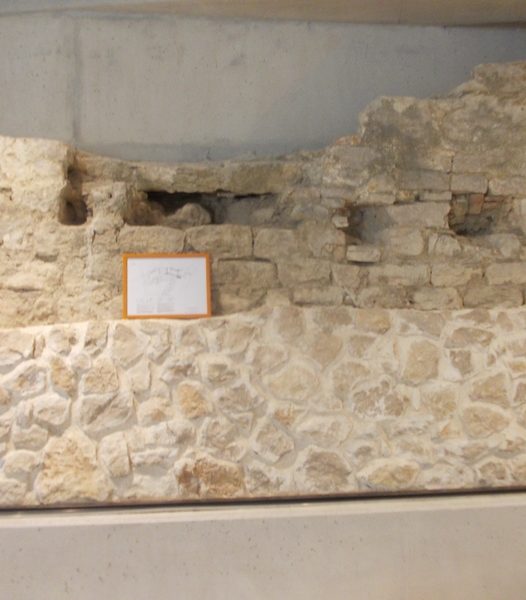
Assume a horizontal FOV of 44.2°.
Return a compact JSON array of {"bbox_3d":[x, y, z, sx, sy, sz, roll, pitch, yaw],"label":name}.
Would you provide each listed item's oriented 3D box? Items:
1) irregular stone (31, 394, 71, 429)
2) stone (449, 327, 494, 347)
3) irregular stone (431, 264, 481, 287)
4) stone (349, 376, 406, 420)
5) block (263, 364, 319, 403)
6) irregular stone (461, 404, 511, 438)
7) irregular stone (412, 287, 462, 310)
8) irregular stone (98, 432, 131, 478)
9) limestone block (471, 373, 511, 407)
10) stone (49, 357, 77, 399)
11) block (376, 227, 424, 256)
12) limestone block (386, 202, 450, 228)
[{"bbox_3d":[-1.039,0.543,3.149,0.187,0.158,0.140,0,-1,-6],"label":"irregular stone"},{"bbox_3d":[1.063,0.189,3.360,0.225,0.100,0.140,-1,-3,-4],"label":"stone"},{"bbox_3d":[1.093,-0.141,3.742,0.290,0.122,0.160,0,2,-6],"label":"irregular stone"},{"bbox_3d":[0.549,0.478,3.246,0.282,0.205,0.170,0,-1,-7],"label":"stone"},{"bbox_3d":[0.145,0.447,3.549,0.298,0.201,0.171,0,2,-6],"label":"block"},{"bbox_3d":[1.241,0.674,3.681,0.282,0.188,0.160,-1,3,-4],"label":"irregular stone"},{"bbox_3d":[0.916,-0.005,3.495,0.265,0.125,0.170,-1,-3,-4],"label":"irregular stone"},{"bbox_3d":[-0.783,0.812,3.441,0.171,0.237,0.141,0,2,-6],"label":"irregular stone"},{"bbox_3d":[1.260,0.497,3.657,0.217,0.186,0.141,0,2,-6],"label":"limestone block"},{"bbox_3d":[-0.972,0.378,3.152,0.131,0.195,0.130,0,-1,-6],"label":"stone"},{"bbox_3d":[0.731,-0.307,3.503,0.253,0.157,0.180,-1,-3,-4],"label":"block"},{"bbox_3d":[0.863,-0.480,3.731,0.360,0.143,0.200,-1,3,-4],"label":"limestone block"}]

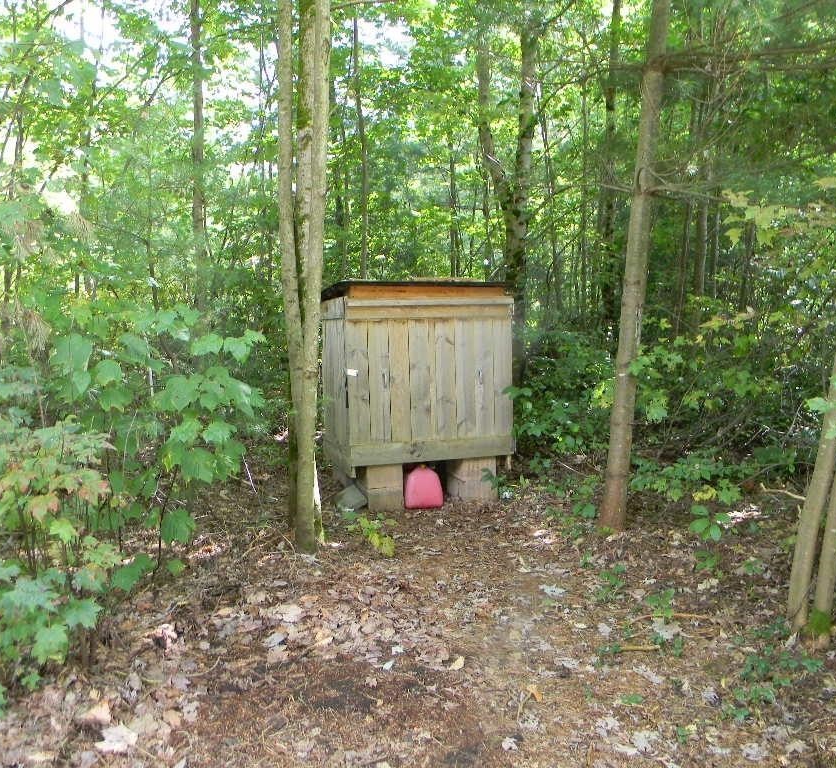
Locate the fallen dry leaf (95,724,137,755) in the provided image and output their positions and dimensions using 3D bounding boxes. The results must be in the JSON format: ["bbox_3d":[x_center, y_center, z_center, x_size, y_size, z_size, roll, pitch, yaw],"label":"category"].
[{"bbox_3d":[-1.009,1.188,2.764,0.142,0.050,0.130,-3,5,-20],"label":"fallen dry leaf"}]

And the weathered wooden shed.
[{"bbox_3d":[-0.014,0.029,6.599,1.296,1.629,1.086,-3,5,-16],"label":"weathered wooden shed"}]

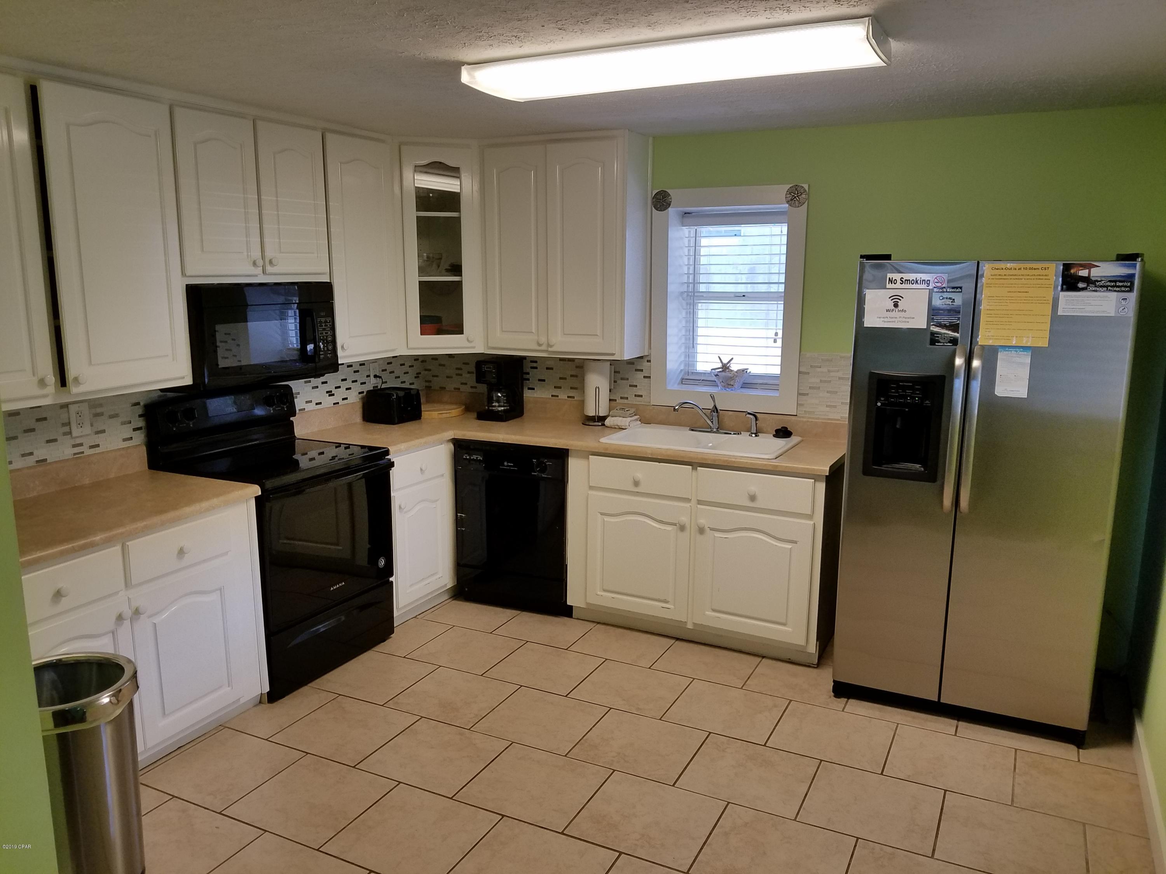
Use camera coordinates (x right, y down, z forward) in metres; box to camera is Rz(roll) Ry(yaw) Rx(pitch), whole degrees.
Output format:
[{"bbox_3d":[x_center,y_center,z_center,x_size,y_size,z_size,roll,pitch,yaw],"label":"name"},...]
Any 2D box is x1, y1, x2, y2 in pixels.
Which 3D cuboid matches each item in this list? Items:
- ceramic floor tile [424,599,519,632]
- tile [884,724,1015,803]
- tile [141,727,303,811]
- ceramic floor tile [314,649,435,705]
[{"bbox_3d":[-0.537,0.897,4.450,0.405,0.010,0.391,6,12,26],"label":"ceramic floor tile"},{"bbox_3d":[1.299,1.153,3.097,0.405,0.012,0.395,5,12,26],"label":"tile"},{"bbox_3d":[-1.275,1.174,3.108,0.406,0.010,0.402,5,12,26],"label":"tile"},{"bbox_3d":[-0.892,1.027,3.750,0.404,0.010,0.386,5,12,26],"label":"ceramic floor tile"}]

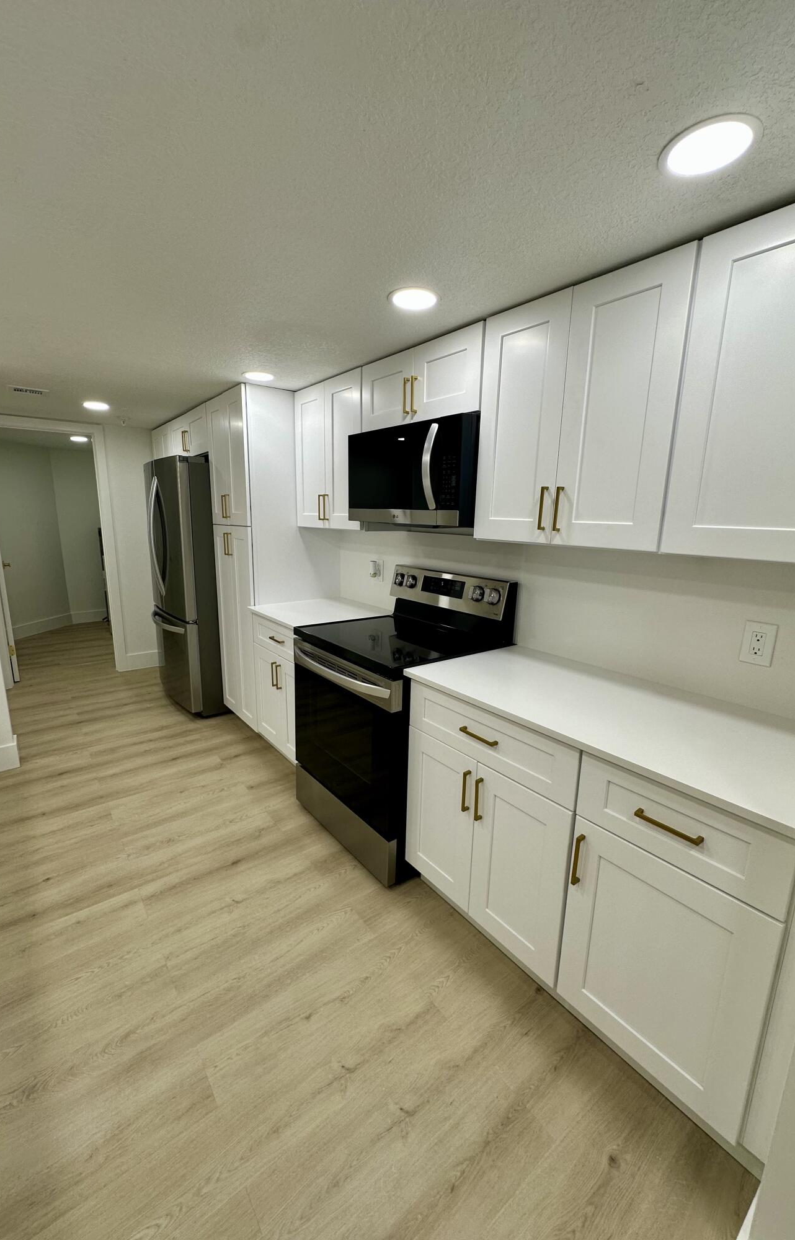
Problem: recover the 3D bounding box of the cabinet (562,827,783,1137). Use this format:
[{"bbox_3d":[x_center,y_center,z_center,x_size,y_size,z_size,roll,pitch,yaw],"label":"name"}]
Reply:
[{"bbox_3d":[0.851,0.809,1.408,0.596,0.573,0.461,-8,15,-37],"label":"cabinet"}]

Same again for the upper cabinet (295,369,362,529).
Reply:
[{"bbox_3d":[-0.261,-0.890,2.779,0.313,0.752,0.681,-8,15,-37],"label":"upper cabinet"}]

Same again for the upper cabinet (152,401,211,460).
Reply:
[{"bbox_3d":[-1.423,-1.393,3.960,0.604,0.304,1.463,-8,15,-37],"label":"upper cabinet"}]

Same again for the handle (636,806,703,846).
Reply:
[{"bbox_3d":[0.617,0.469,1.144,0.031,0.011,0.142,-9,15,-37],"label":"handle"}]

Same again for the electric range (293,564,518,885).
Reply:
[{"bbox_3d":[-0.006,0.392,2.348,0.735,1.188,0.758,-9,15,-37],"label":"electric range"}]

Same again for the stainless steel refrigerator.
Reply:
[{"bbox_3d":[-1.422,-0.277,3.929,0.860,1.787,0.915,-9,15,-37],"label":"stainless steel refrigerator"}]

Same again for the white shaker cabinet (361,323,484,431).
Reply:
[{"bbox_3d":[0.188,-0.996,2.189,0.318,0.299,0.762,-9,15,-37],"label":"white shaker cabinet"}]

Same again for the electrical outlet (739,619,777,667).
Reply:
[{"bbox_3d":[1.062,0.070,1.481,0.012,0.124,0.080,-8,15,-37],"label":"electrical outlet"}]

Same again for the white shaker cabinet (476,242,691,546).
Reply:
[{"bbox_3d":[0.636,-0.633,1.658,0.313,0.752,0.689,-8,15,-37],"label":"white shaker cabinet"}]

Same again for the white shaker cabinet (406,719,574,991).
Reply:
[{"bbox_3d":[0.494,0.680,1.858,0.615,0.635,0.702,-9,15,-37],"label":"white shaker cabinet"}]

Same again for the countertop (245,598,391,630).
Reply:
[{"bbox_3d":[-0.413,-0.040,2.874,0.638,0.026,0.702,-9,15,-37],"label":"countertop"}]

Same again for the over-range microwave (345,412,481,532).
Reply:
[{"bbox_3d":[0.148,-0.613,2.214,0.414,0.434,0.753,-8,15,-37],"label":"over-range microwave"}]

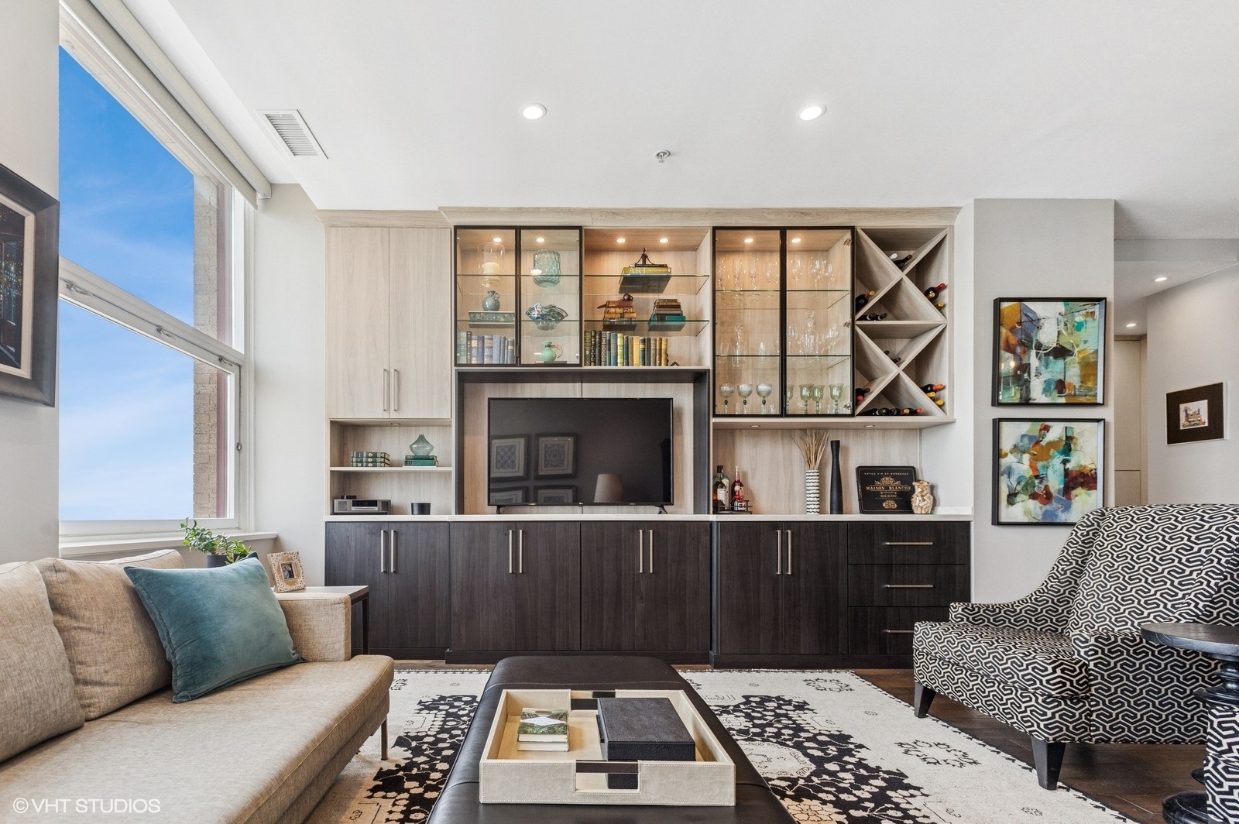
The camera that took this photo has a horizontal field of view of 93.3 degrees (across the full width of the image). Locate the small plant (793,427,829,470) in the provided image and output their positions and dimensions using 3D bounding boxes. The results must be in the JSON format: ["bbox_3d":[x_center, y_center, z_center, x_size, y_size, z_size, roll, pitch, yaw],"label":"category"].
[{"bbox_3d":[1.200,0.233,3.660,0.236,0.261,0.190,0,-3,-2],"label":"small plant"}]

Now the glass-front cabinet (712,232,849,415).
[{"bbox_3d":[0.979,-0.529,3.720,0.842,1.140,0.380,0,-3,-2],"label":"glass-front cabinet"}]

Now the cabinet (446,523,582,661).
[{"bbox_3d":[-0.668,1.141,3.840,0.826,0.886,0.400,0,0,0],"label":"cabinet"}]

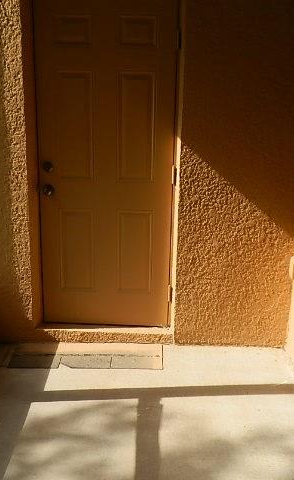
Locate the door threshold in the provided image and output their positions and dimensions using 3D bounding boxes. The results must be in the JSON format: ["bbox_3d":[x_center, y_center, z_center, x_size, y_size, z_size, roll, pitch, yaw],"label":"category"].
[{"bbox_3d":[-0.271,0.603,3.313,0.874,0.088,0.105,1,14,-1],"label":"door threshold"}]

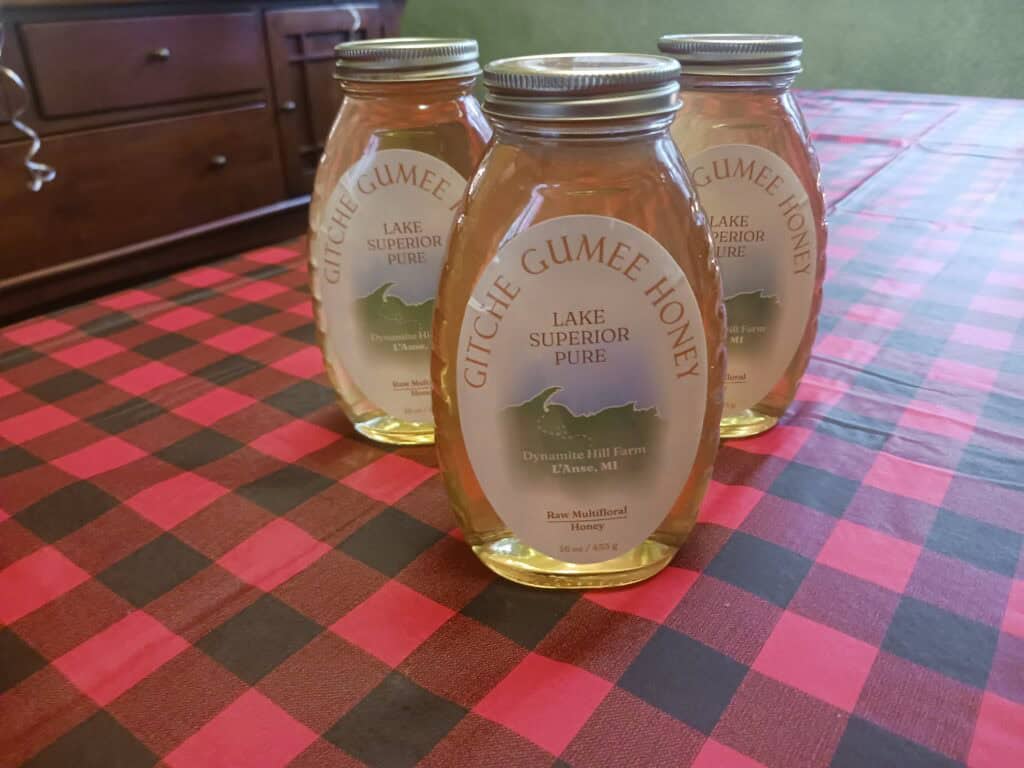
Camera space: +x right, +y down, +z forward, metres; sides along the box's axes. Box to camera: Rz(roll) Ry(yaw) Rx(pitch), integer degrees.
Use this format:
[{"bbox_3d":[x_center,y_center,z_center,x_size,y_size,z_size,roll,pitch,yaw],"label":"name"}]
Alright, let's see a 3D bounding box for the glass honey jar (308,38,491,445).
[{"bbox_3d":[-0.034,-0.051,0.301,0.084,0.142,0.058,-1,27,1],"label":"glass honey jar"}]

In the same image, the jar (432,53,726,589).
[{"bbox_3d":[0.019,-0.014,0.226,0.084,0.142,0.058,-1,27,0],"label":"jar"}]

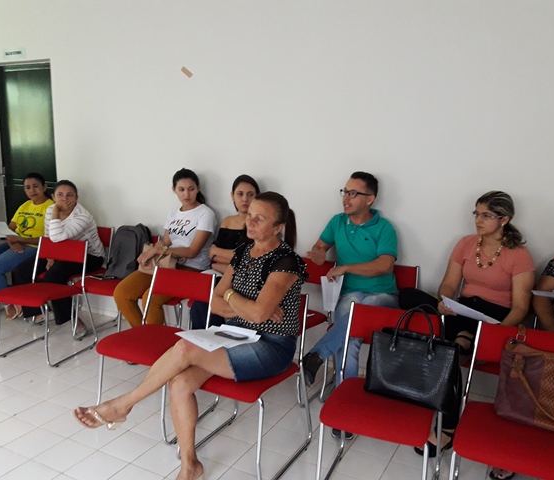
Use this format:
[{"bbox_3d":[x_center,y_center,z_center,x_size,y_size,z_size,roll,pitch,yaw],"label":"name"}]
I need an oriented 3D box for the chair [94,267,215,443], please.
[{"bbox_3d":[-0.643,0.596,2.862,0.480,0.776,0.525,6,12,25],"label":"chair"}]

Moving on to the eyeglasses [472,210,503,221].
[{"bbox_3d":[1.092,-0.124,2.673,0.140,0.042,0.140,-2,16,-34],"label":"eyeglasses"}]

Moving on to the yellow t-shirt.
[{"bbox_3d":[-2.014,-0.116,4.299,0.357,0.463,0.222,5,11,17],"label":"yellow t-shirt"}]

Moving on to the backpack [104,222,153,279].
[{"bbox_3d":[-1.141,0.092,3.909,0.261,0.405,0.183,6,1,21],"label":"backpack"}]

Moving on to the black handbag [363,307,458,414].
[{"bbox_3d":[0.578,0.495,2.225,0.347,0.357,0.164,7,11,27],"label":"black handbag"}]

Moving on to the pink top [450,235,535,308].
[{"bbox_3d":[1.142,0.172,2.732,0.430,0.420,0.270,9,13,37],"label":"pink top"}]

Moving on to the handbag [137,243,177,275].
[{"bbox_3d":[-0.809,0.128,3.527,0.261,0.193,0.116,6,11,23],"label":"handbag"}]

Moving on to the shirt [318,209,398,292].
[{"bbox_3d":[0.483,0.080,3.067,0.460,0.490,0.280,11,14,42],"label":"shirt"}]

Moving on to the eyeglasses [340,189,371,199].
[{"bbox_3d":[0.464,-0.265,2.984,0.145,0.048,0.140,4,7,-36],"label":"eyeglasses"}]

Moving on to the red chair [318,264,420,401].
[{"bbox_3d":[0.565,0.566,3.081,0.449,0.777,0.497,6,11,24],"label":"red chair"}]

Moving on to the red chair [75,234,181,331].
[{"bbox_3d":[-1.213,0.372,3.997,0.480,0.776,0.525,7,12,27],"label":"red chair"}]

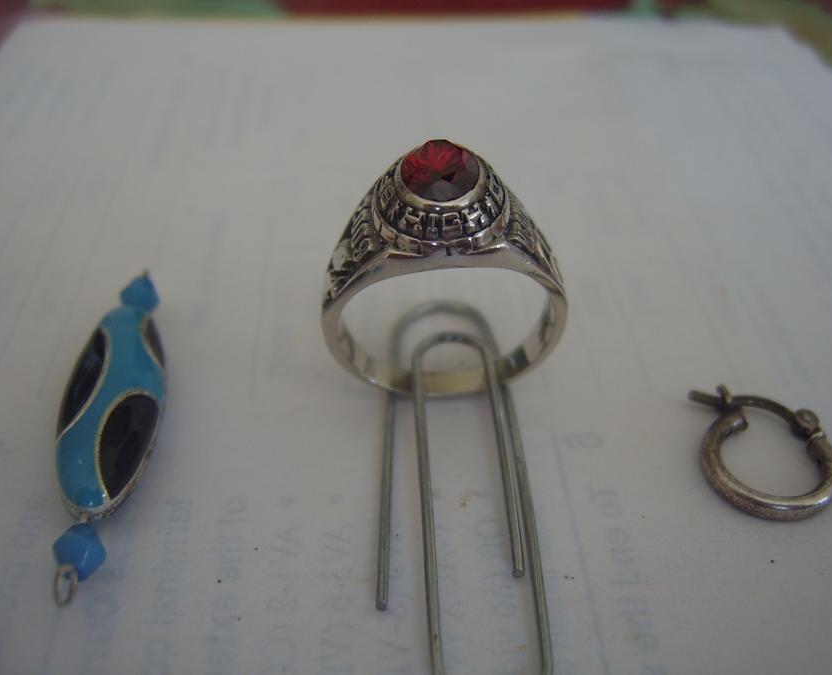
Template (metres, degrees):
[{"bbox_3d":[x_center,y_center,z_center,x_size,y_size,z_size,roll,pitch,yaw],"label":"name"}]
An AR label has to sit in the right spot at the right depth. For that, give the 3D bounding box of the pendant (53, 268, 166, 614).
[{"bbox_3d":[-0.029,0.006,0.077,0.009,0.006,0.039,-2,45,-2],"label":"pendant"}]

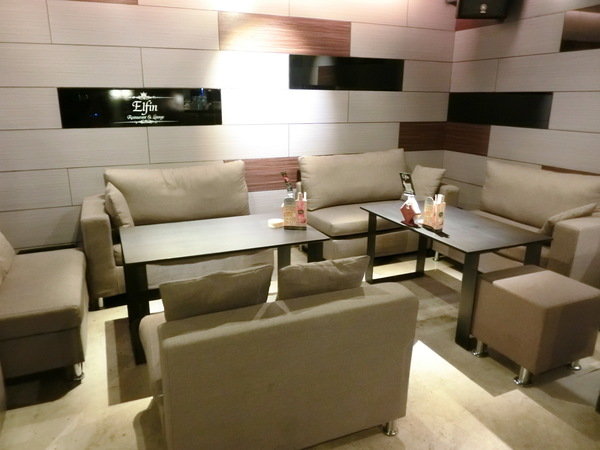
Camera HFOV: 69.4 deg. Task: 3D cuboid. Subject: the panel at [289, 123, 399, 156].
[{"bbox_3d":[0.472,-0.869,4.392,1.267,0.309,0.030,-7,18,-22],"label":"panel"}]

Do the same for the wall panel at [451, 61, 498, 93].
[{"bbox_3d":[1.770,-1.507,4.405,0.030,0.307,0.614,-7,18,-22],"label":"wall panel"}]

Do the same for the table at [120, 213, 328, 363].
[{"bbox_3d":[-0.511,0.363,2.888,1.188,0.648,0.675,-7,18,-22],"label":"table"}]

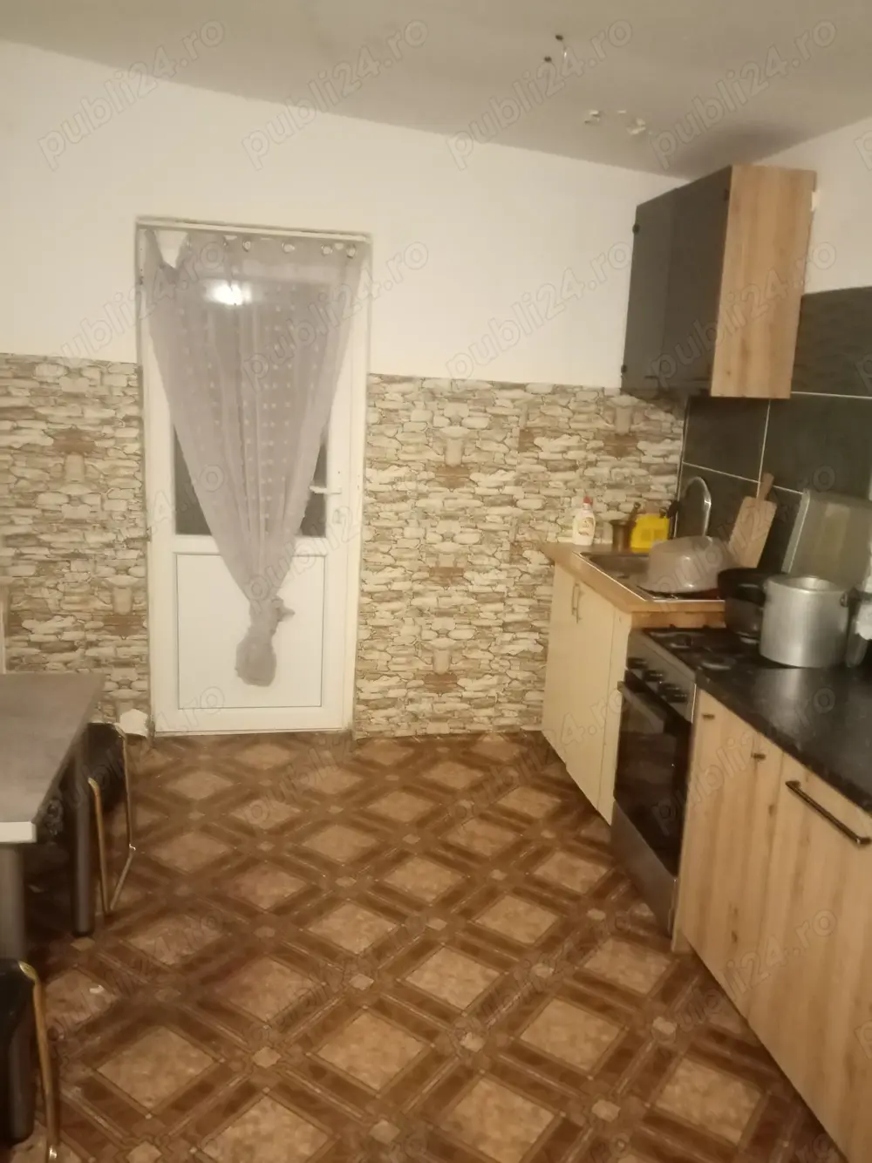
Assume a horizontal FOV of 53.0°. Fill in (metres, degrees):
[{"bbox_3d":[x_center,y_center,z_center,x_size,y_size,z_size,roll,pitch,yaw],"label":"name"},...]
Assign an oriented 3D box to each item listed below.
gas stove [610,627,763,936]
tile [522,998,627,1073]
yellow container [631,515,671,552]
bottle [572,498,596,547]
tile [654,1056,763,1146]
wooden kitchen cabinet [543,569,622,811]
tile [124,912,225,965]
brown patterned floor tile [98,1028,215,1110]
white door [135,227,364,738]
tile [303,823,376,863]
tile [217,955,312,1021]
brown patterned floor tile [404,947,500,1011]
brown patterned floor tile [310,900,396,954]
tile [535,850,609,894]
[{"bbox_3d":[0.928,0.588,2.735,0.580,0.830,0.490,1,12,-9],"label":"gas stove"},{"bbox_3d":[0.337,1.129,2.173,0.188,0.010,0.188,11,15,33],"label":"tile"},{"bbox_3d":[0.936,-0.210,3.811,0.134,0.148,0.085,1,12,-9],"label":"yellow container"},{"bbox_3d":[0.668,-0.272,3.907,0.097,0.220,0.060,2,12,-3],"label":"bottle"},{"bbox_3d":[0.619,1.172,1.978,0.187,0.010,0.187,11,14,34],"label":"tile"},{"bbox_3d":[0.821,0.407,3.409,0.550,0.820,0.880,1,12,-9],"label":"wooden kitchen cabinet"},{"bbox_3d":[-0.730,0.997,2.435,0.187,0.010,0.187,11,14,33],"label":"tile"},{"bbox_3d":[-0.640,1.111,2.002,0.187,0.010,0.187,11,14,34],"label":"brown patterned floor tile"},{"bbox_3d":[-0.760,-0.366,3.700,0.880,2.120,0.090,0,12,-12],"label":"white door"},{"bbox_3d":[-0.333,0.908,3.027,0.187,0.010,0.187,11,14,34],"label":"tile"},{"bbox_3d":[-0.430,1.032,2.220,0.176,0.010,0.176,11,15,34],"label":"tile"},{"bbox_3d":[0.047,1.037,2.286,0.176,0.010,0.176,11,15,34],"label":"brown patterned floor tile"},{"bbox_3d":[-0.242,1.002,2.531,0.187,0.010,0.187,11,14,33],"label":"brown patterned floor tile"},{"bbox_3d":[0.451,0.974,2.917,0.188,0.010,0.188,11,15,33],"label":"tile"}]

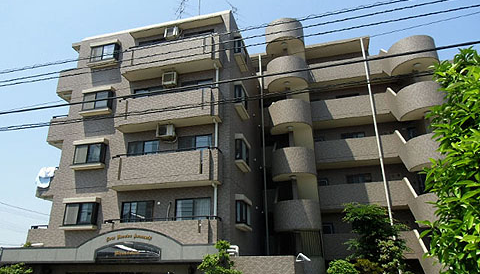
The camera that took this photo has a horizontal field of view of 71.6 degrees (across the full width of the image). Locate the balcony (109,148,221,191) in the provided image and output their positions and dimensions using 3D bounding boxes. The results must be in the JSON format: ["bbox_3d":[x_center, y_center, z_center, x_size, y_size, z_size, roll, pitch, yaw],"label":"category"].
[{"bbox_3d":[-3.202,1.518,14.388,4.990,1.420,1.100,-6,-21,13],"label":"balcony"}]

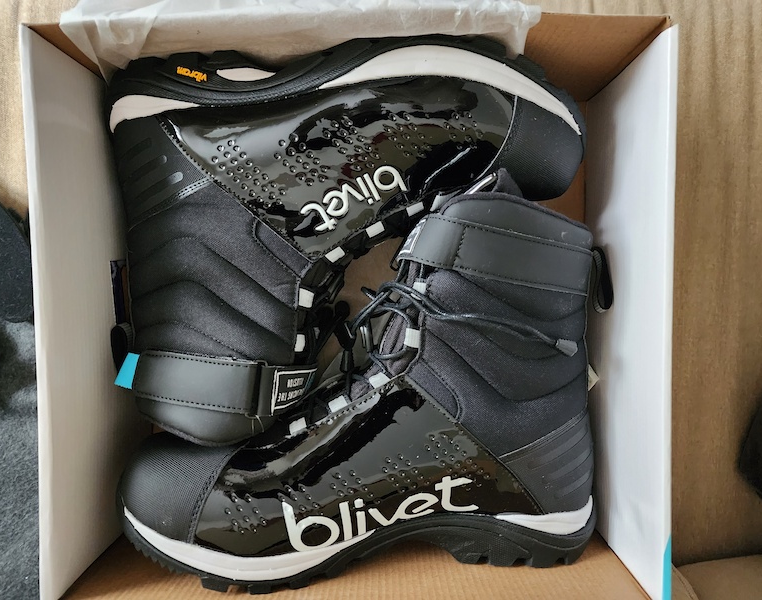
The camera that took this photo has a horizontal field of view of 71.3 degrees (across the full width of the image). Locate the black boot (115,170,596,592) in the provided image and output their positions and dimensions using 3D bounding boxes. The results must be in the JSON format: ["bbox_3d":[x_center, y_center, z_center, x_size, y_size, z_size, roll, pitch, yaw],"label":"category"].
[{"bbox_3d":[-0.015,0.042,0.353,0.317,0.112,0.252,-2,92,1],"label":"black boot"}]

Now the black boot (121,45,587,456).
[{"bbox_3d":[-0.021,-0.028,0.351,0.317,0.112,0.250,-2,92,1],"label":"black boot"}]

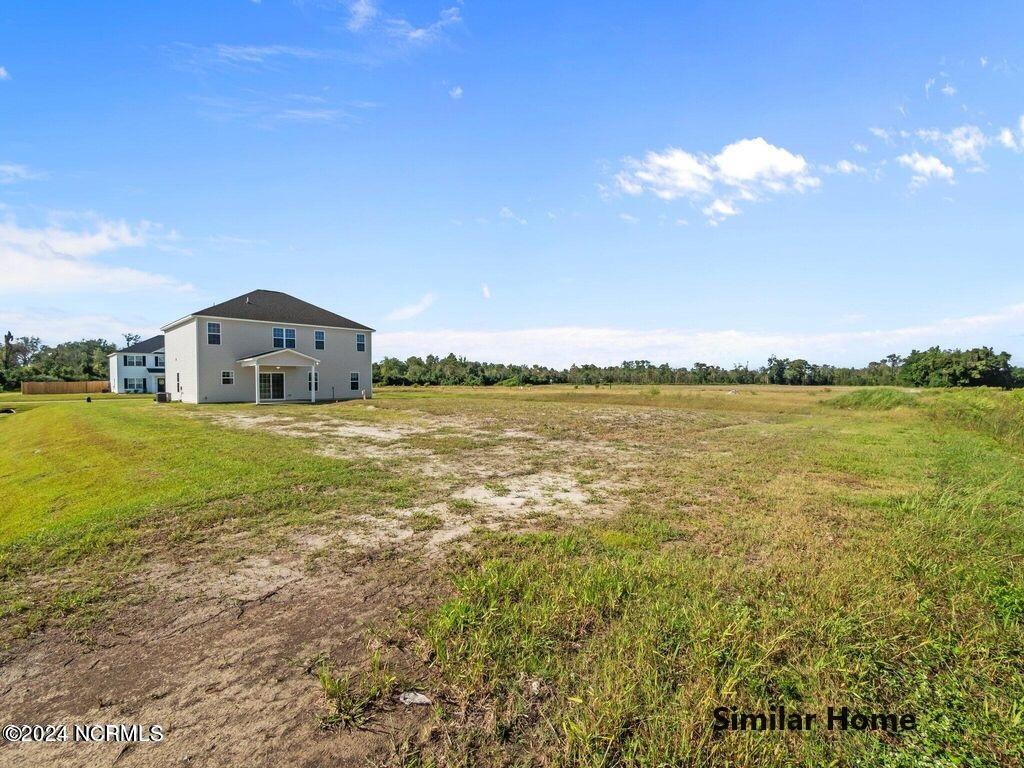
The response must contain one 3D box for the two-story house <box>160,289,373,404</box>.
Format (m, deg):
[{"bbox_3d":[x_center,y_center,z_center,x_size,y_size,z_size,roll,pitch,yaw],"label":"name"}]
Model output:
[{"bbox_3d":[-20.904,-3.457,36.472,14.765,9.574,13.503,0,1,42],"label":"two-story house"}]

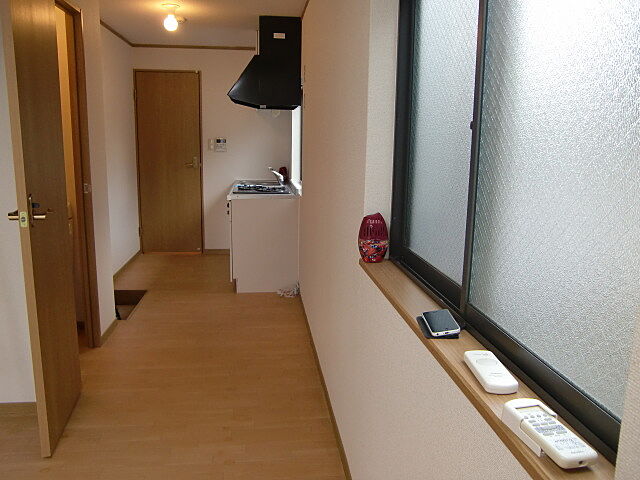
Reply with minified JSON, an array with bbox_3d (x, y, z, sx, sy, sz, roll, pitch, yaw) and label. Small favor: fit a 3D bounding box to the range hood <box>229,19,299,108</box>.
[{"bbox_3d":[-0.472,-1.459,4.361,0.585,0.680,0.600,0,11,-7],"label":"range hood"}]

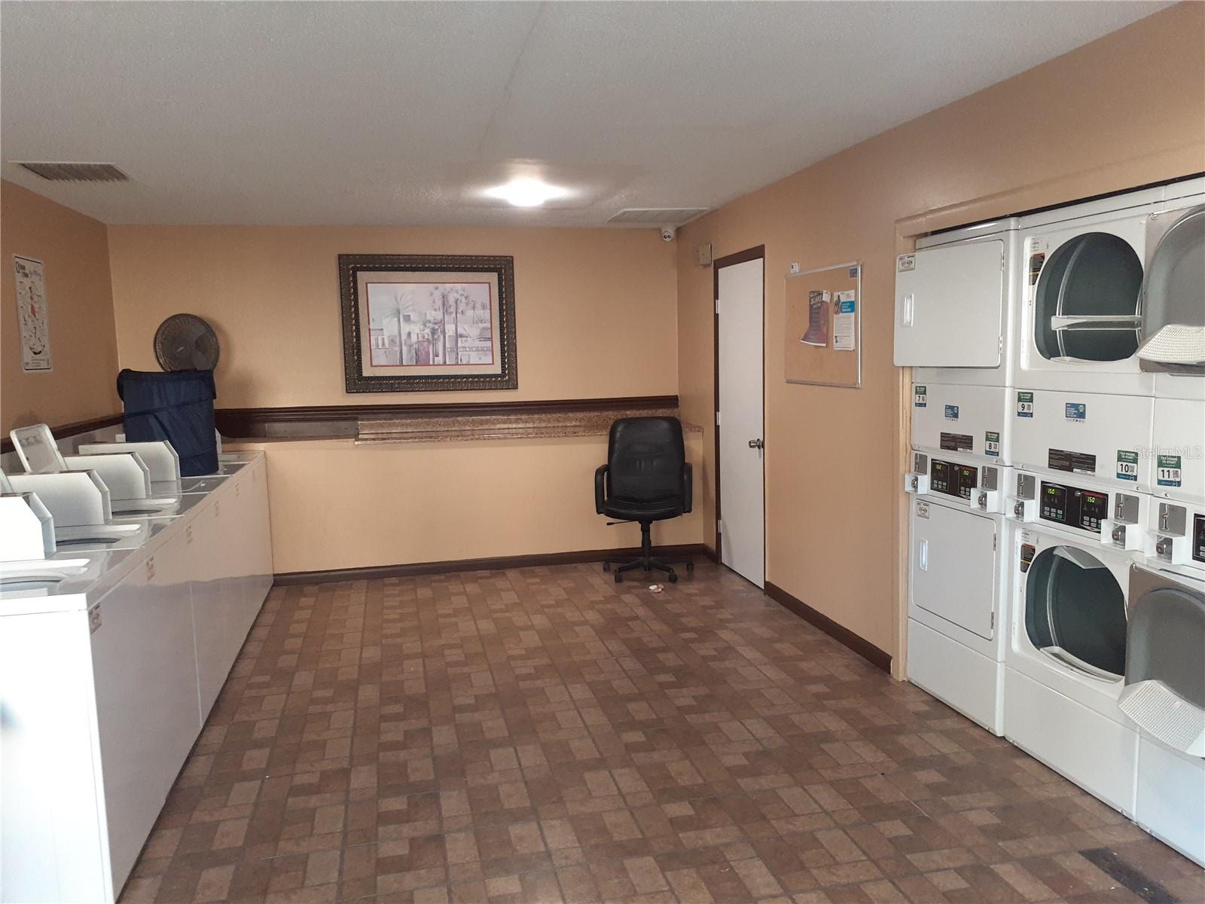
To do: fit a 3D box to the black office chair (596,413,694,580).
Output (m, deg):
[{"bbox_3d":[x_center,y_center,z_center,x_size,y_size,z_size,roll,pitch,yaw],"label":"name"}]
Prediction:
[{"bbox_3d":[0.305,0.310,6.491,0.660,1.090,0.640,-1,6,7],"label":"black office chair"}]

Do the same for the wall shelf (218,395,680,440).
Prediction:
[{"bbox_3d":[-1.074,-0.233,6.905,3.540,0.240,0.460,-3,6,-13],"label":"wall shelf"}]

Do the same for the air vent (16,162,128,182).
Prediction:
[{"bbox_3d":[-2.654,-1.412,4.776,0.420,0.025,0.520,-3,6,-13],"label":"air vent"}]

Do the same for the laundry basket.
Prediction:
[{"bbox_3d":[-2.507,-0.171,5.453,0.490,0.585,0.440,-3,6,-13],"label":"laundry basket"}]

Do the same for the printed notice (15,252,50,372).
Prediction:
[{"bbox_3d":[-3.130,-0.747,5.175,0.010,0.610,0.423,-3,6,-13],"label":"printed notice"}]

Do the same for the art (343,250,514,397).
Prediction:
[{"bbox_3d":[-1.285,-0.958,7.041,1.270,1.010,0.050,-3,6,-13],"label":"art"}]

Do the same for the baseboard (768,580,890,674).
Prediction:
[{"bbox_3d":[1.208,0.934,5.183,0.018,0.083,1.520,-3,6,-13],"label":"baseboard"}]

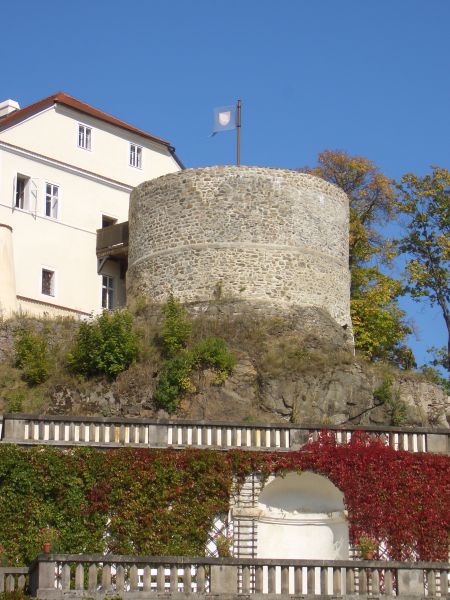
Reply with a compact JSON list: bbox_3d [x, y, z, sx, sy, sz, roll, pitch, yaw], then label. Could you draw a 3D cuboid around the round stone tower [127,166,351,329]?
[{"bbox_3d":[0.652,-1.604,68.934,10.000,6.200,10.000,0,-12,0],"label":"round stone tower"}]

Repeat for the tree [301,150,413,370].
[{"bbox_3d":[6.378,-2.090,73.975,5.700,10.760,5.500,0,-12,0],"label":"tree"}]

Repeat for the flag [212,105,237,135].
[{"bbox_3d":[-0.023,-8.277,69.940,1.100,1.280,0.150,-4,-12,20],"label":"flag"}]

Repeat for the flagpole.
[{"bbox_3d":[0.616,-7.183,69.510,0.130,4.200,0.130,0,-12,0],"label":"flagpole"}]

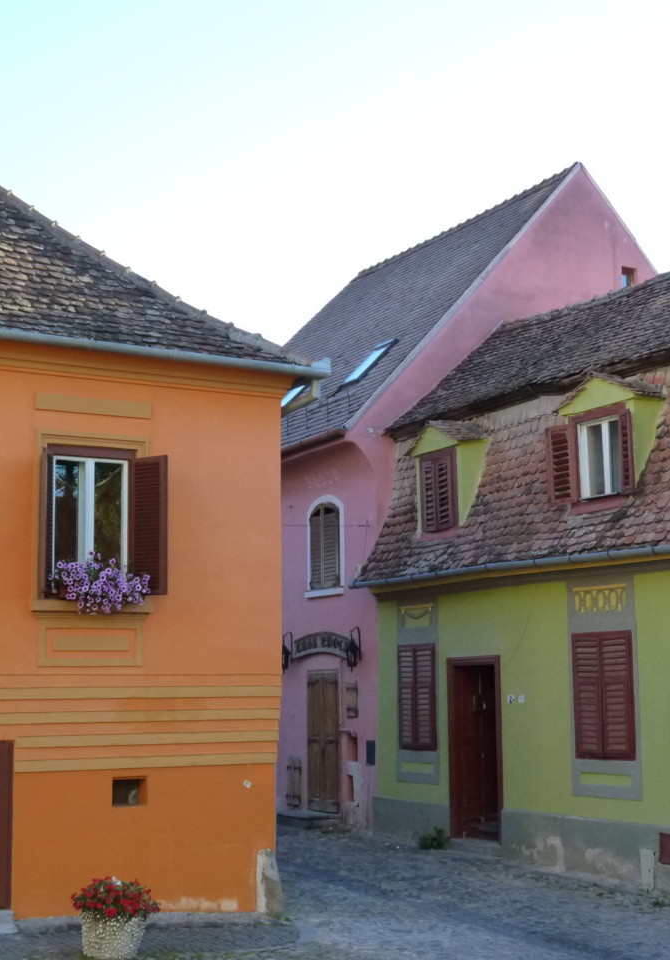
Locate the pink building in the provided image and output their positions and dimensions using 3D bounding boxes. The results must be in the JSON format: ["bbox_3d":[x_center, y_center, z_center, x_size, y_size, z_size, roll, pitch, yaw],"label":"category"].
[{"bbox_3d":[2.127,0.537,28.893,9.167,11.060,9.267,4,-9,-28],"label":"pink building"}]

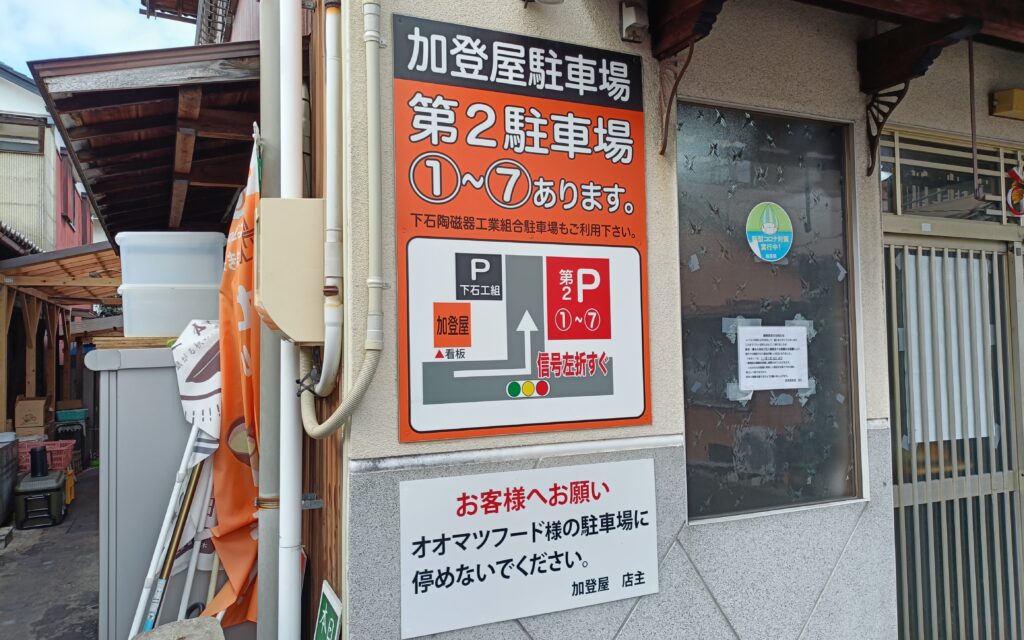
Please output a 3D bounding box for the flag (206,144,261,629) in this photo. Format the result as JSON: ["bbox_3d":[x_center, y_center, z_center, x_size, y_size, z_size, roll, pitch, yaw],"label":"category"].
[{"bbox_3d":[-0.969,0.209,2.600,0.230,1.680,0.150,0,-2,-24],"label":"flag"}]

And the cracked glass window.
[{"bbox_3d":[0.890,-0.036,2.514,0.766,1.341,0.050,0,-2,-24],"label":"cracked glass window"}]

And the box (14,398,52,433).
[{"bbox_3d":[-5.274,1.030,8.150,0.280,0.290,0.340,0,-2,-24],"label":"box"}]

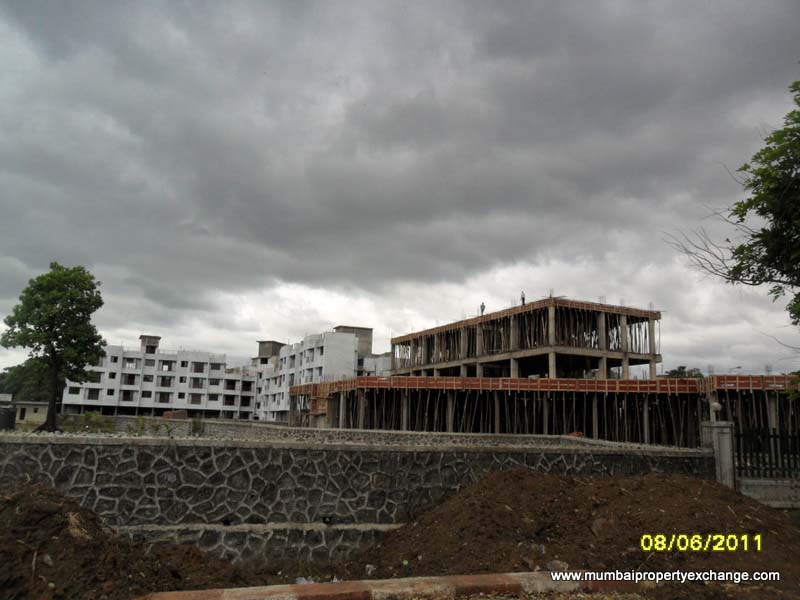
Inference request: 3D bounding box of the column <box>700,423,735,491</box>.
[{"bbox_3d":[5.872,2.943,11.445,0.400,1.400,0.400,3,-11,-5],"label":"column"}]

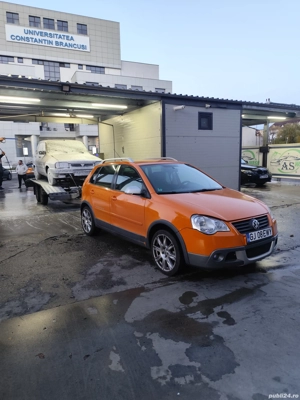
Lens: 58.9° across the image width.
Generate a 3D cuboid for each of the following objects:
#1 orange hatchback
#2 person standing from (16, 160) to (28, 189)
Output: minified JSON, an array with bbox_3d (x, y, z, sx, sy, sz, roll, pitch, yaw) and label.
[{"bbox_3d":[0.160,0.023,4.700,1.700,1.510,3.920,-7,10,-36],"label":"orange hatchback"},{"bbox_3d":[-7.867,-1.575,16.350,0.620,1.730,0.380,-1,8,6],"label":"person standing"}]

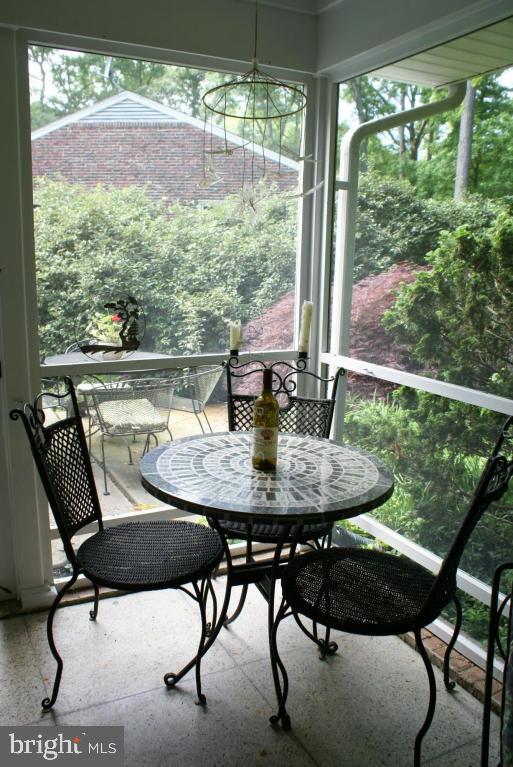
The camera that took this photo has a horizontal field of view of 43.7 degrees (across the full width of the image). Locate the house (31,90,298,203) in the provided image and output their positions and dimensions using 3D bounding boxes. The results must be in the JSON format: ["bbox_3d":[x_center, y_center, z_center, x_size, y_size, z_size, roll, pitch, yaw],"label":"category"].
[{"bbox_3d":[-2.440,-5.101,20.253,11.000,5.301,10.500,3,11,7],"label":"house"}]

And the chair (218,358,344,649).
[{"bbox_3d":[0.072,0.424,2.335,0.480,0.920,0.580,2,11,5],"label":"chair"}]

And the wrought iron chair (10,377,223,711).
[{"bbox_3d":[-0.396,0.475,2.033,0.580,0.920,0.480,1,11,2],"label":"wrought iron chair"}]

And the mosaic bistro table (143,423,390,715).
[{"bbox_3d":[0.018,0.594,2.034,0.768,0.703,0.768,1,11,0],"label":"mosaic bistro table"}]

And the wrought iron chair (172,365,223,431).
[{"bbox_3d":[-0.625,0.220,5.400,0.670,0.750,0.640,3,11,9],"label":"wrought iron chair"}]

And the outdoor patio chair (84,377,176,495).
[{"bbox_3d":[-0.937,0.317,4.860,0.640,0.750,0.670,-4,12,-24],"label":"outdoor patio chair"}]

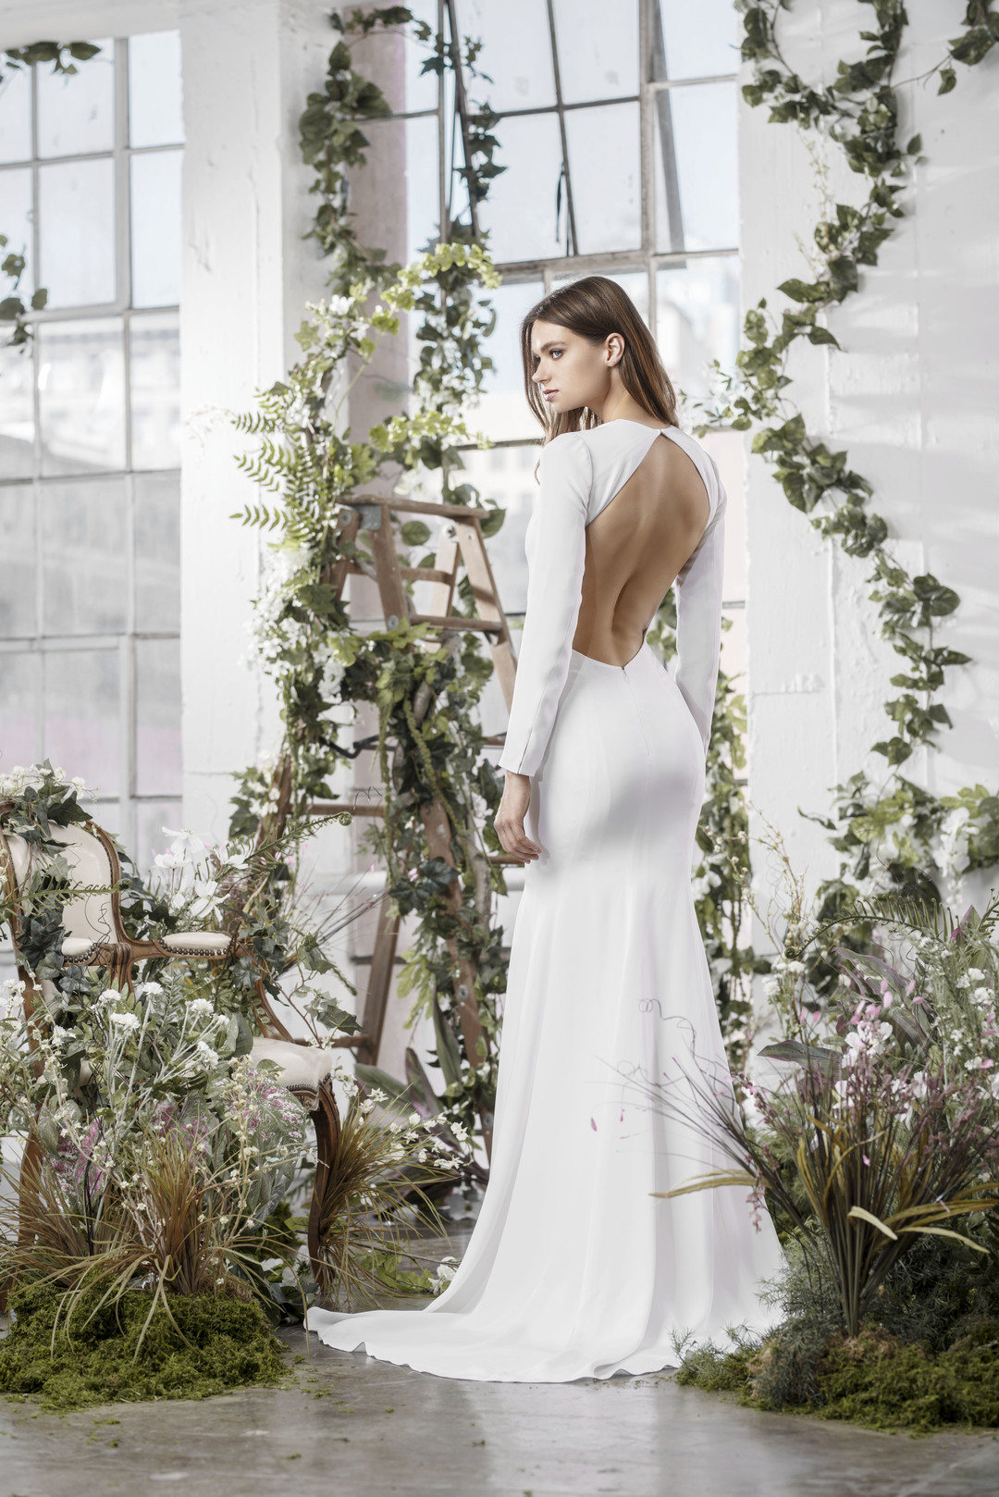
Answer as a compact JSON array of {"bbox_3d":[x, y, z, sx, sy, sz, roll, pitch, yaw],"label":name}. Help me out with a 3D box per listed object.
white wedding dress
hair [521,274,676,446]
[{"bbox_3d":[0.085,0.215,6.020,0.800,1.580,0.880,0,-2,-12],"label":"white wedding dress"},{"bbox_3d":[0.174,-0.655,6.180,0.265,0.310,0.215,-6,1,-21],"label":"hair"}]

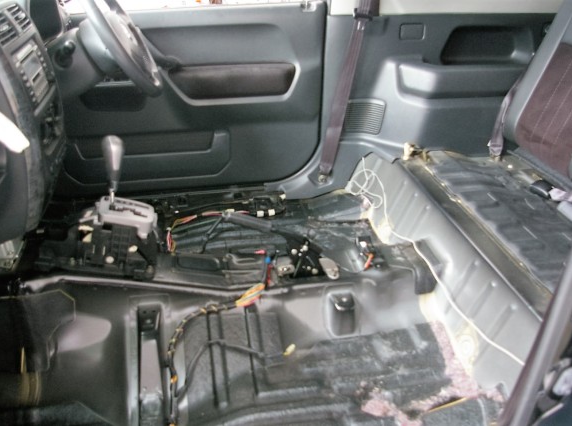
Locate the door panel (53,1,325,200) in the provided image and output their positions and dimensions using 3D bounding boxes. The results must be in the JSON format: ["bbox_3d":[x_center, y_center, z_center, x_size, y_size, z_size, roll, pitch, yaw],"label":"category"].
[{"bbox_3d":[-0.324,-0.371,1.626,0.930,0.610,0.090,-6,33,-12],"label":"door panel"}]

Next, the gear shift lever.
[{"bbox_3d":[-0.375,-0.091,1.036,0.047,0.170,0.043,2,31,-16],"label":"gear shift lever"}]

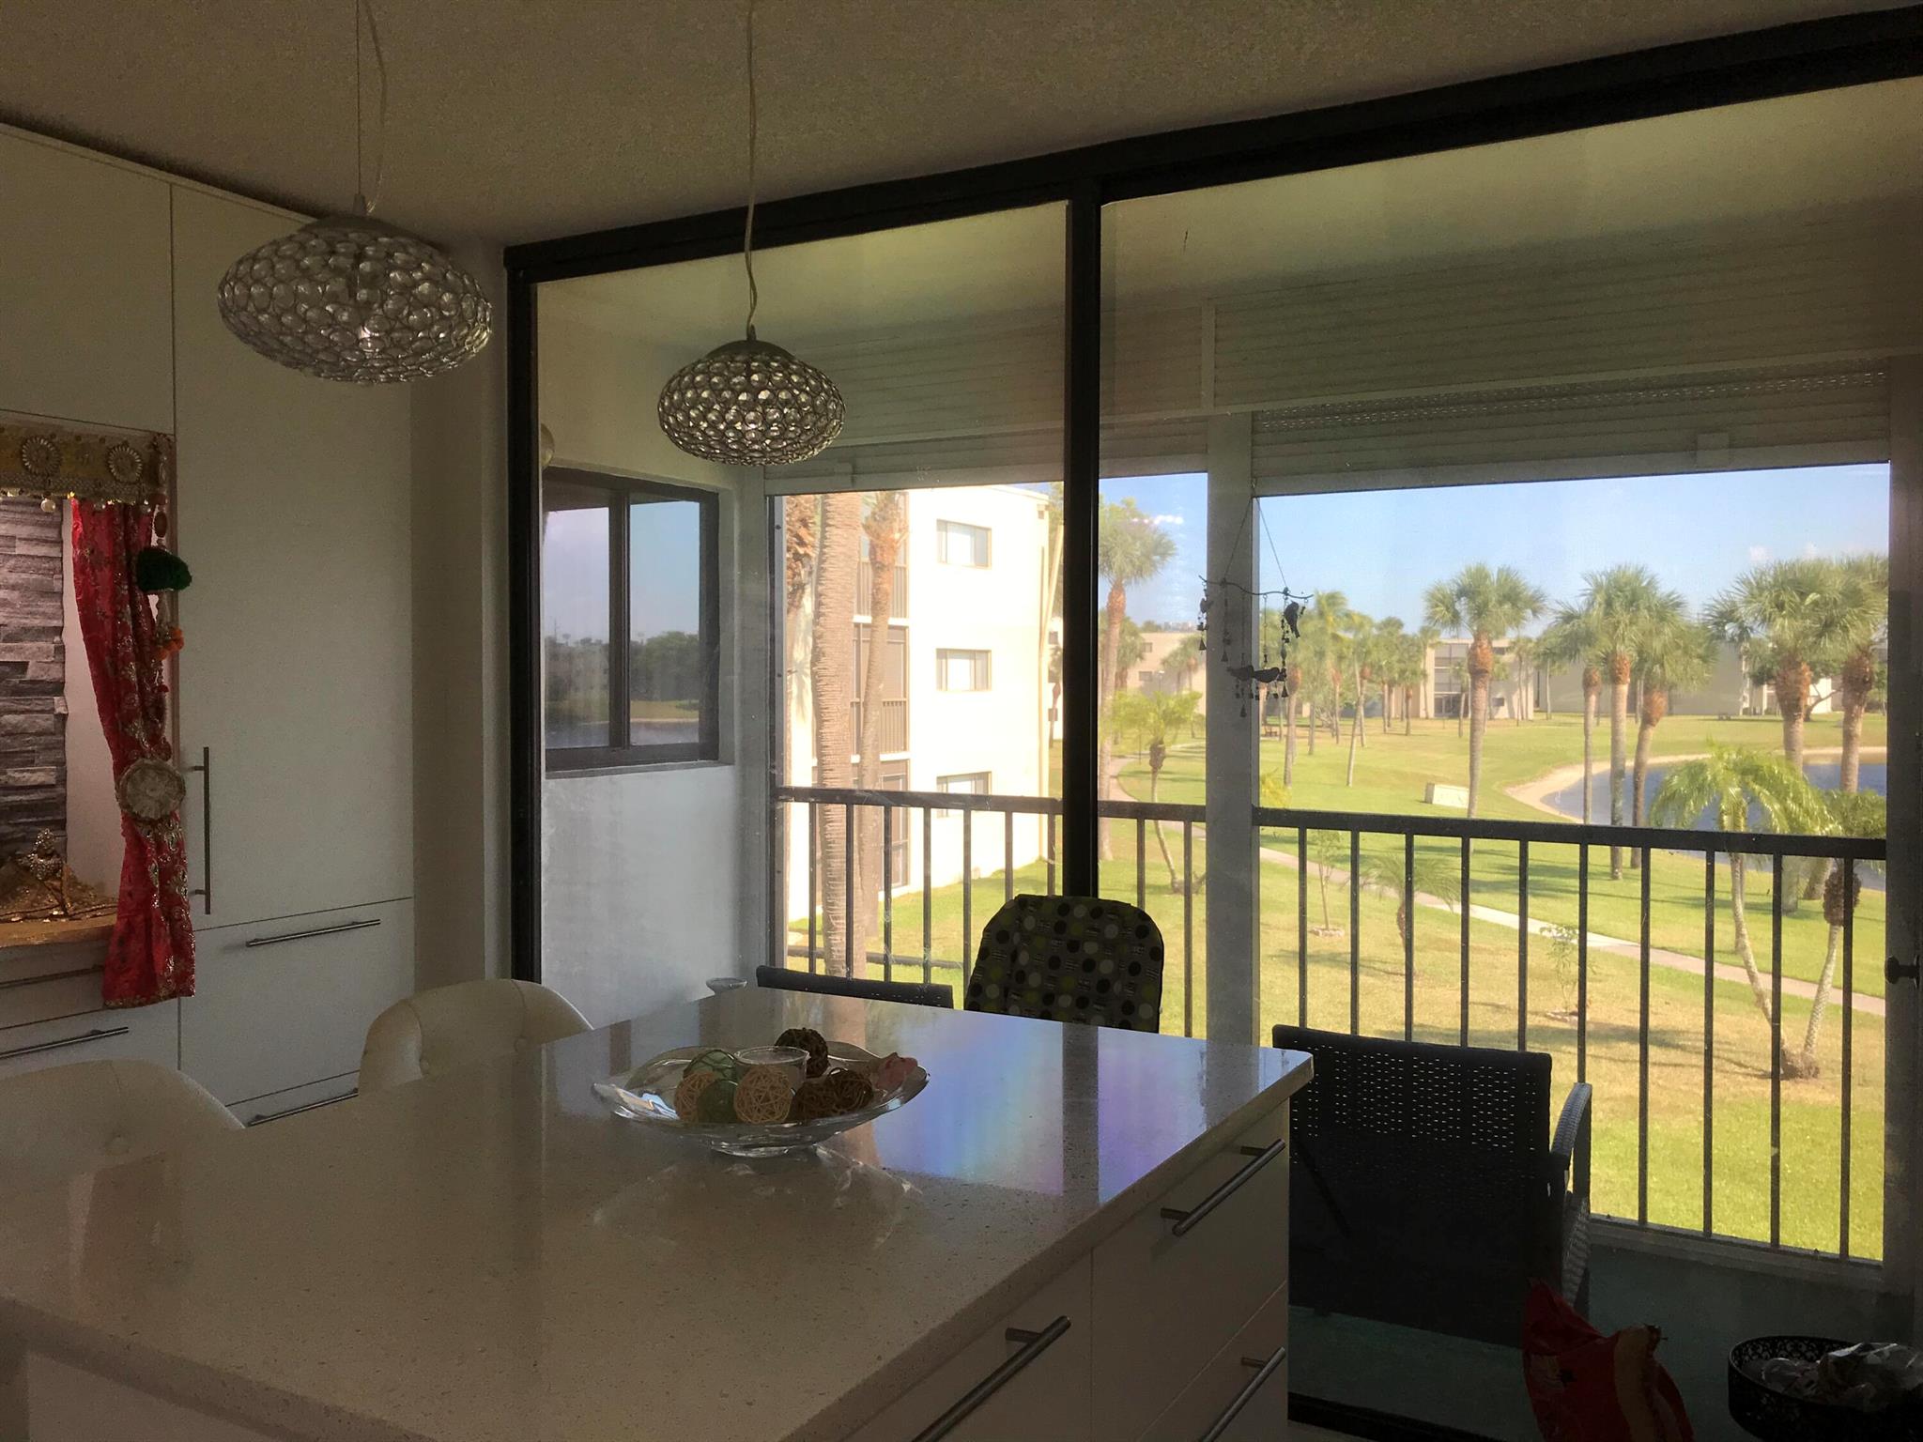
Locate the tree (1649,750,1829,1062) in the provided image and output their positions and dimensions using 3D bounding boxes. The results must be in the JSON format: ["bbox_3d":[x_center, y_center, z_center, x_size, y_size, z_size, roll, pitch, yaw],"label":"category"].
[{"bbox_3d":[8.697,2.109,17.400,1.950,3.600,1.950,1,2,29],"label":"tree"}]

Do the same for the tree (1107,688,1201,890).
[{"bbox_3d":[3.934,1.393,31.700,2.050,4.050,2.050,0,2,0],"label":"tree"}]

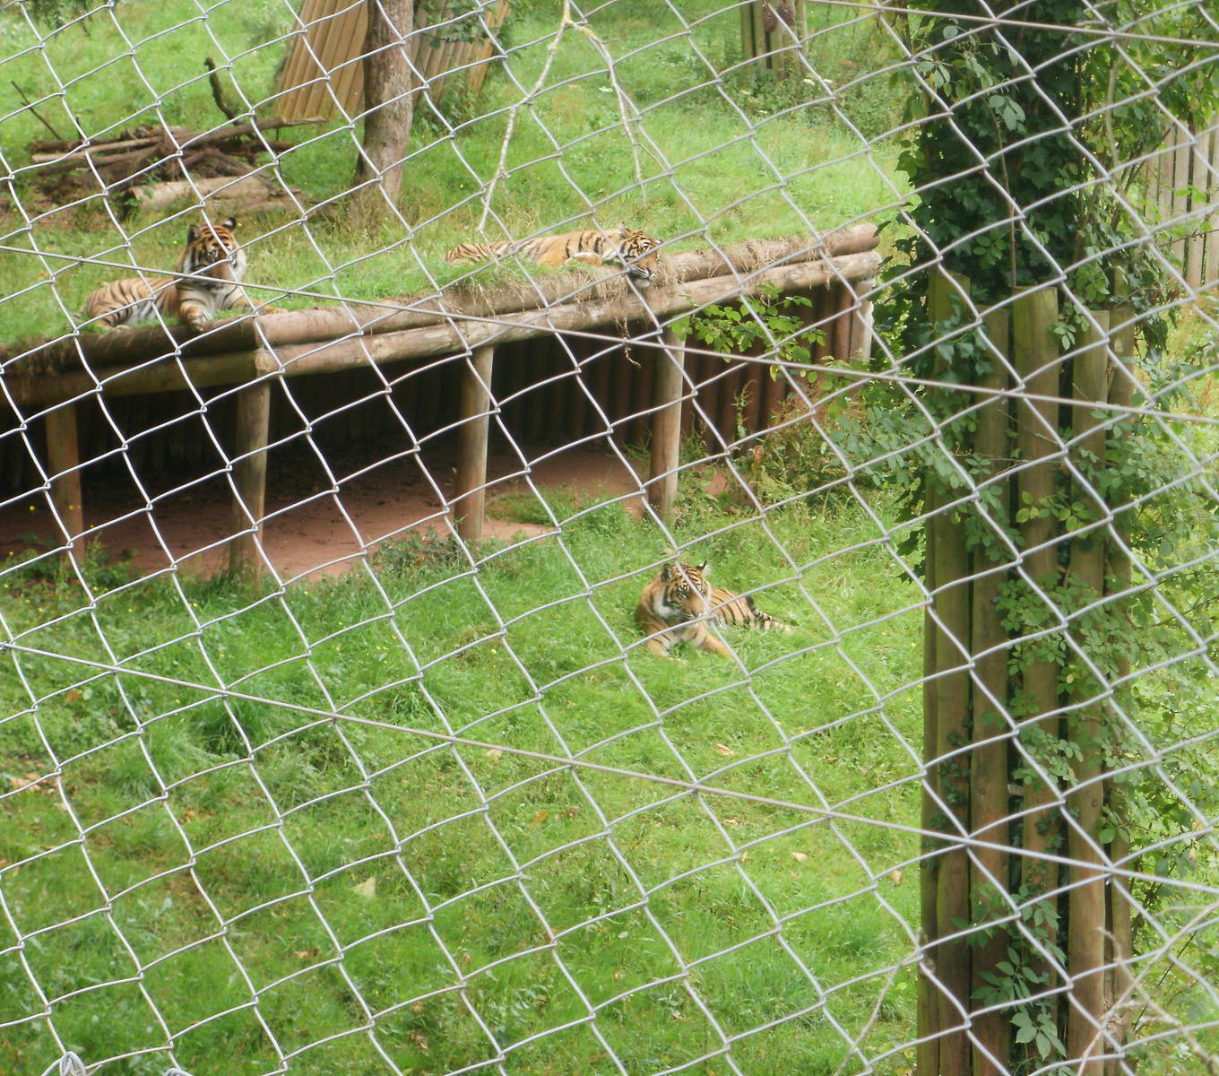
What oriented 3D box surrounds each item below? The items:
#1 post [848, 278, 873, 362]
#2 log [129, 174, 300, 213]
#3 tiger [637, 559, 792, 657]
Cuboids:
[{"bbox_3d":[1.650,-1.123,27.355,0.170,1.200,0.170,-8,17,-29],"label":"post"},{"bbox_3d":[-2.769,-2.379,28.800,1.220,0.250,0.300,-3,16,-14],"label":"log"},{"bbox_3d":[0.589,0.428,23.800,0.600,0.560,1.250,9,17,29],"label":"tiger"}]

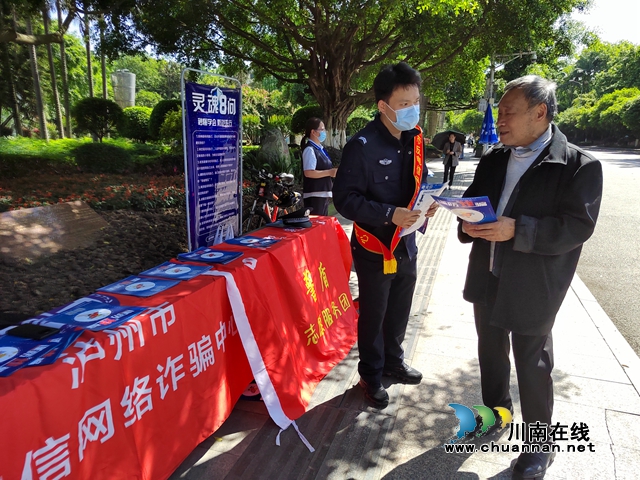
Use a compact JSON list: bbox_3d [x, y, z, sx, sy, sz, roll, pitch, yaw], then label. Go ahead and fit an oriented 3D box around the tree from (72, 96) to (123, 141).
[{"bbox_3d":[-8.856,-4.838,17.000,2.050,1.800,2.000,-6,16,-24],"label":"tree"}]

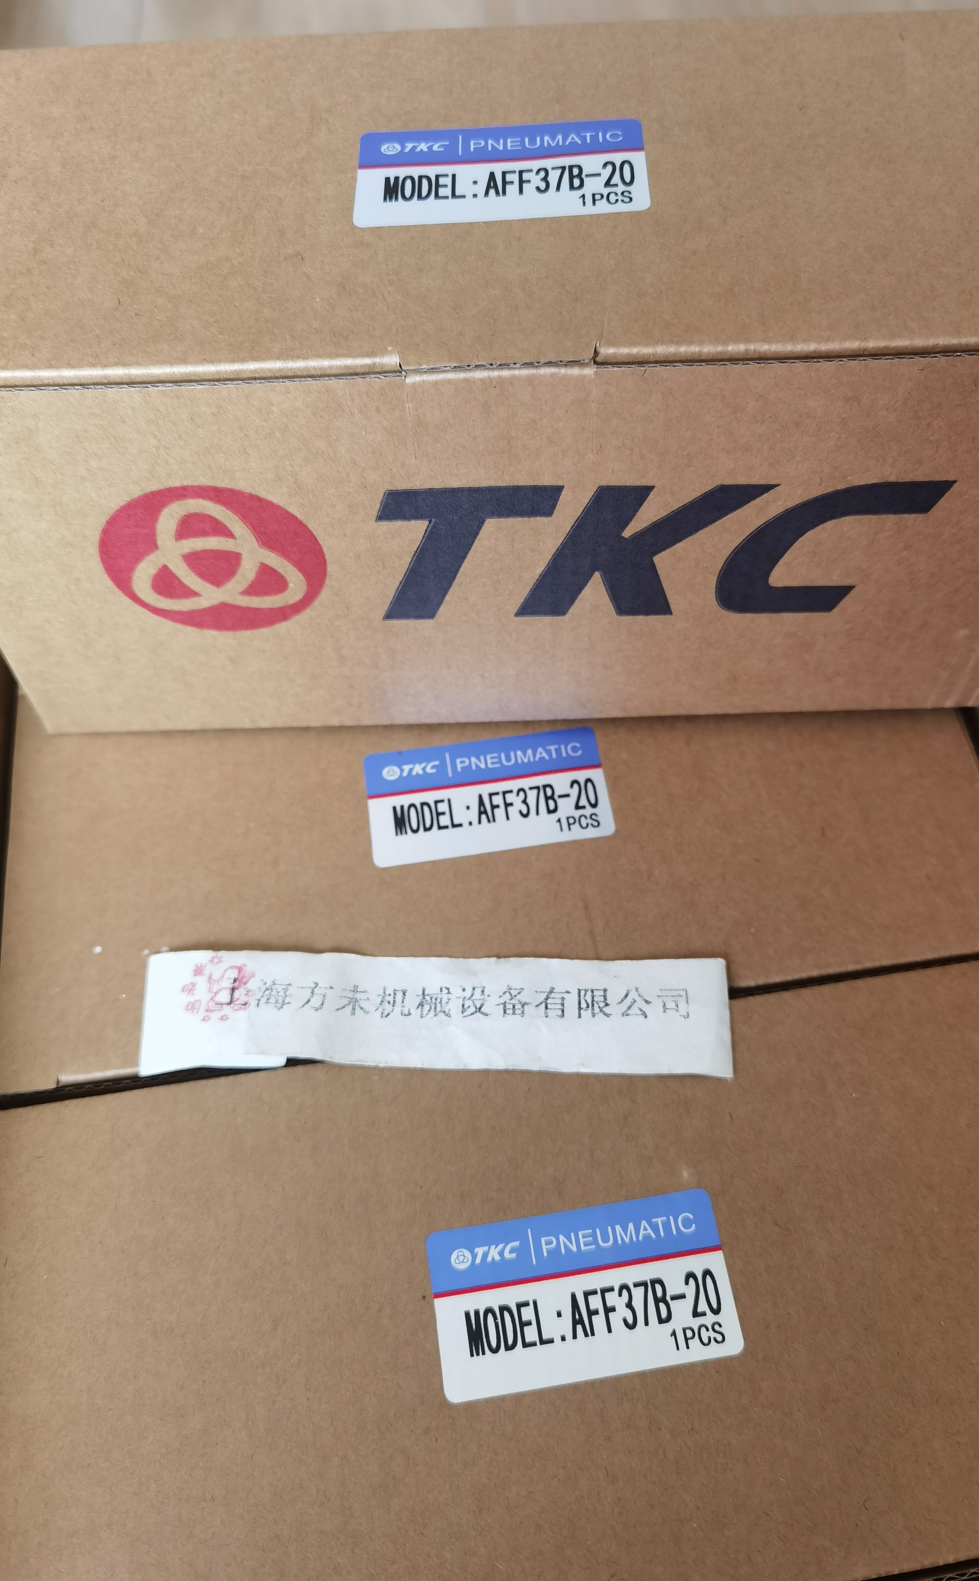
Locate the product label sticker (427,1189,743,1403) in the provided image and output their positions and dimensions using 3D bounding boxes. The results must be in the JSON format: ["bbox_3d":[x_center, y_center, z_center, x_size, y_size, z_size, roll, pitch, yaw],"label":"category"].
[{"bbox_3d":[0.028,0.152,0.374,0.090,0.002,0.049,-8,62,-3],"label":"product label sticker"}]

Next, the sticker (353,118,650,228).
[{"bbox_3d":[0.004,-0.193,0.384,0.090,0.002,0.049,-2,59,2],"label":"sticker"}]

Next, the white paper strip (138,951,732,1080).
[{"bbox_3d":[-0.019,0.075,0.413,0.200,0.004,0.042,0,60,2],"label":"white paper strip"}]

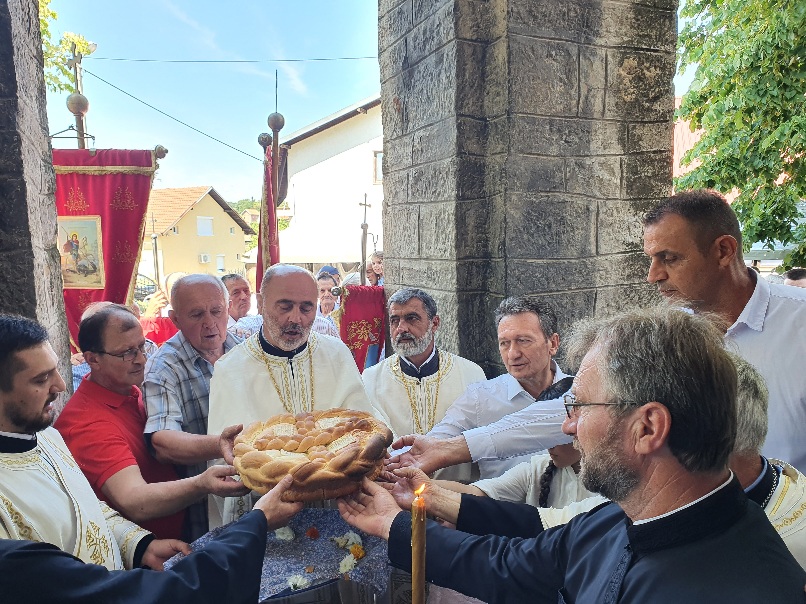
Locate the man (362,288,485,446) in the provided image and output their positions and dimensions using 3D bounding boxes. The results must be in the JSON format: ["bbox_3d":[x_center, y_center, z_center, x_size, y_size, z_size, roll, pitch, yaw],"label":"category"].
[{"bbox_3d":[0.060,0.790,2.320,0.560,1.710,0.420,0,7,7],"label":"man"}]

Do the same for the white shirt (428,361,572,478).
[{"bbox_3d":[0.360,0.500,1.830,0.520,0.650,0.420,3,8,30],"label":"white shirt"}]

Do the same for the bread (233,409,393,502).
[{"bbox_3d":[-0.195,0.333,1.340,0.347,0.092,0.347,-3,10,0],"label":"bread"}]

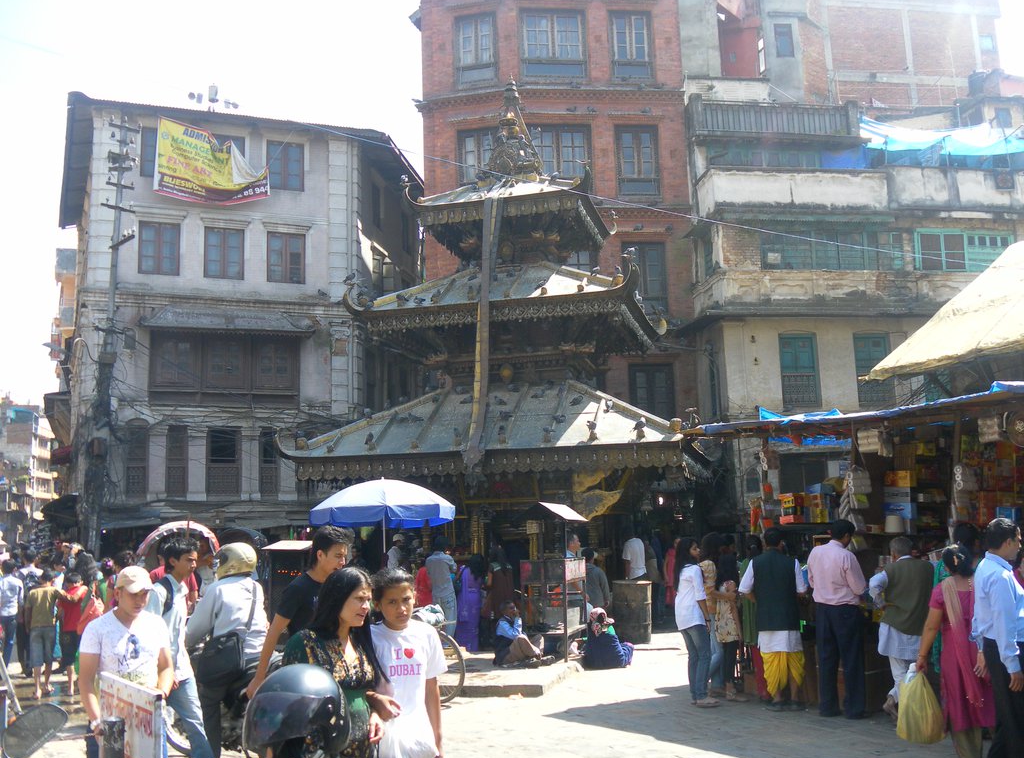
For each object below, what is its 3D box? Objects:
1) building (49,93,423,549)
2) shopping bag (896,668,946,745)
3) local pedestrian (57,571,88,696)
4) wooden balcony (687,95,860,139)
[{"bbox_3d":[-7.304,0.211,26.938,7.746,12.019,8.500,2,-10,-19],"label":"building"},{"bbox_3d":[2.448,1.964,6.190,0.300,0.440,0.220,-6,-11,22],"label":"shopping bag"},{"bbox_3d":[-5.117,2.978,12.080,0.370,1.400,0.260,0,-10,-10],"label":"local pedestrian"},{"bbox_3d":[6.165,-5.948,24.383,3.750,0.920,1.000,0,-10,-6],"label":"wooden balcony"}]

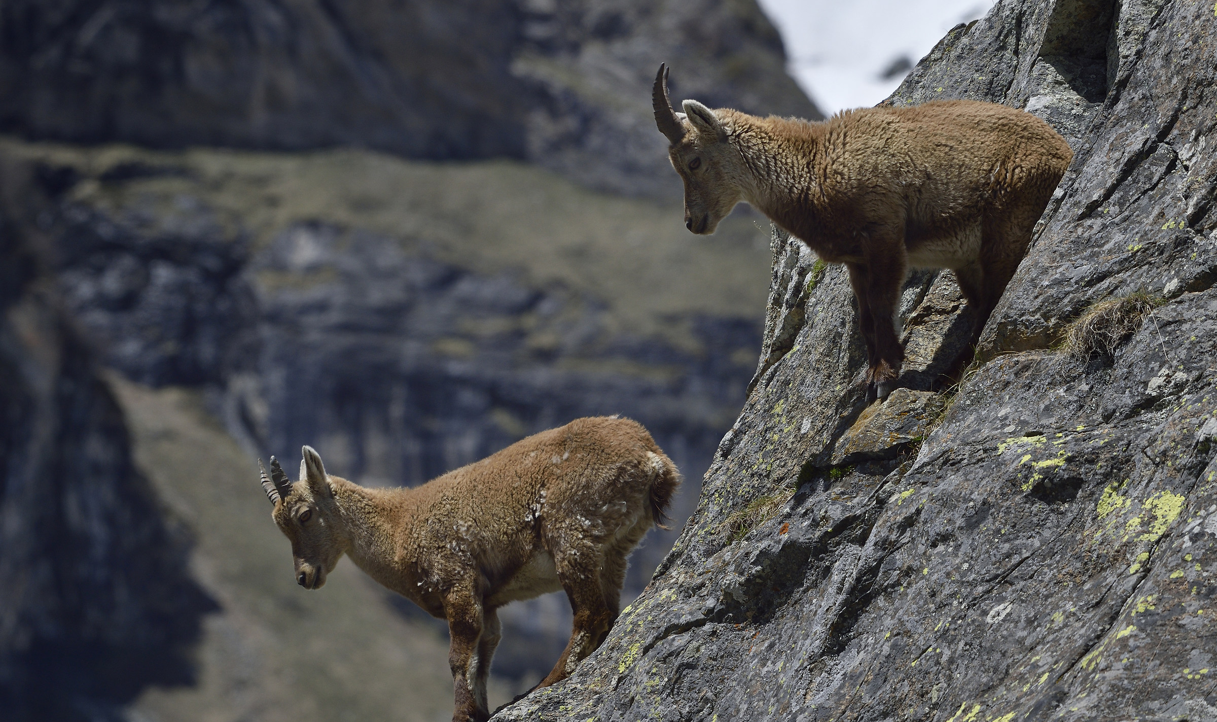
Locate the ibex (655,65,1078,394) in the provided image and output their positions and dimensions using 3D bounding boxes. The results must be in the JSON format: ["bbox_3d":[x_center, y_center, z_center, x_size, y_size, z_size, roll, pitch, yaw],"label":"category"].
[{"bbox_3d":[0.573,-0.290,27.600,0.950,0.765,0.290,0,0,-17],"label":"ibex"}]

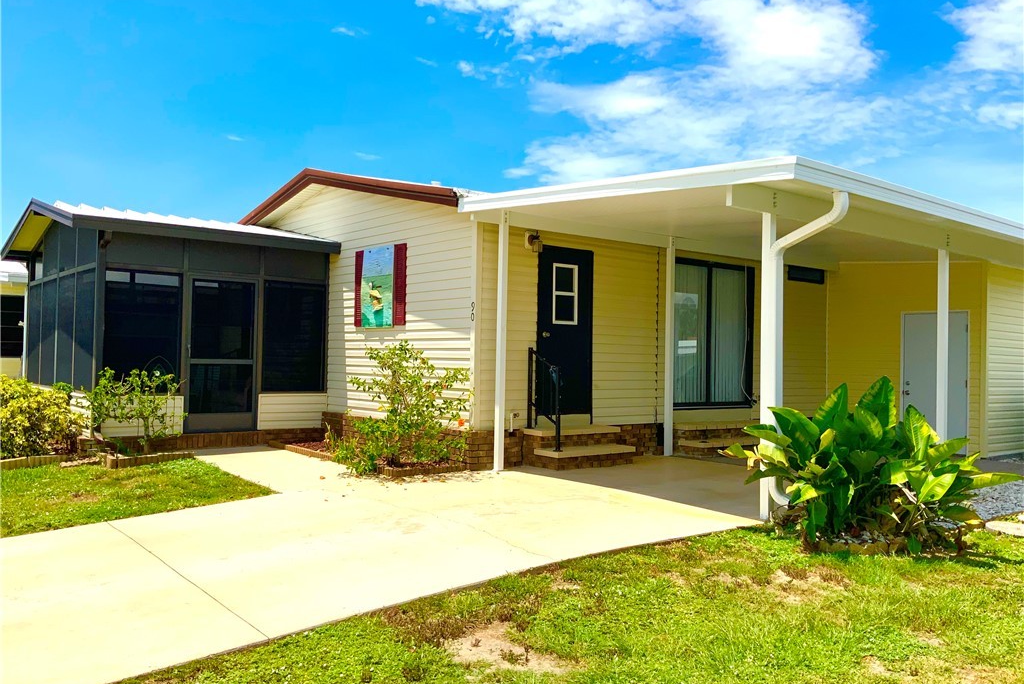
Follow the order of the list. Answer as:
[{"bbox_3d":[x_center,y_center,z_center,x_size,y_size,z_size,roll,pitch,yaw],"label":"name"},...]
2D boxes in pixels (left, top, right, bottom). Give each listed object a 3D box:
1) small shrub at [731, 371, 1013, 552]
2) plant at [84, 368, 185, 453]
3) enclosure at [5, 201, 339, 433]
[{"bbox_3d":[2.556,0.820,6.150,1.950,1.150,1.450,1,-1,12],"label":"small shrub"},{"bbox_3d":[-4.391,0.800,9.980,1.060,0.980,0.780,2,-2,-40],"label":"plant"},{"bbox_3d":[-5.008,-0.320,12.282,3.343,3.049,4.248,2,-2,-40],"label":"enclosure"}]

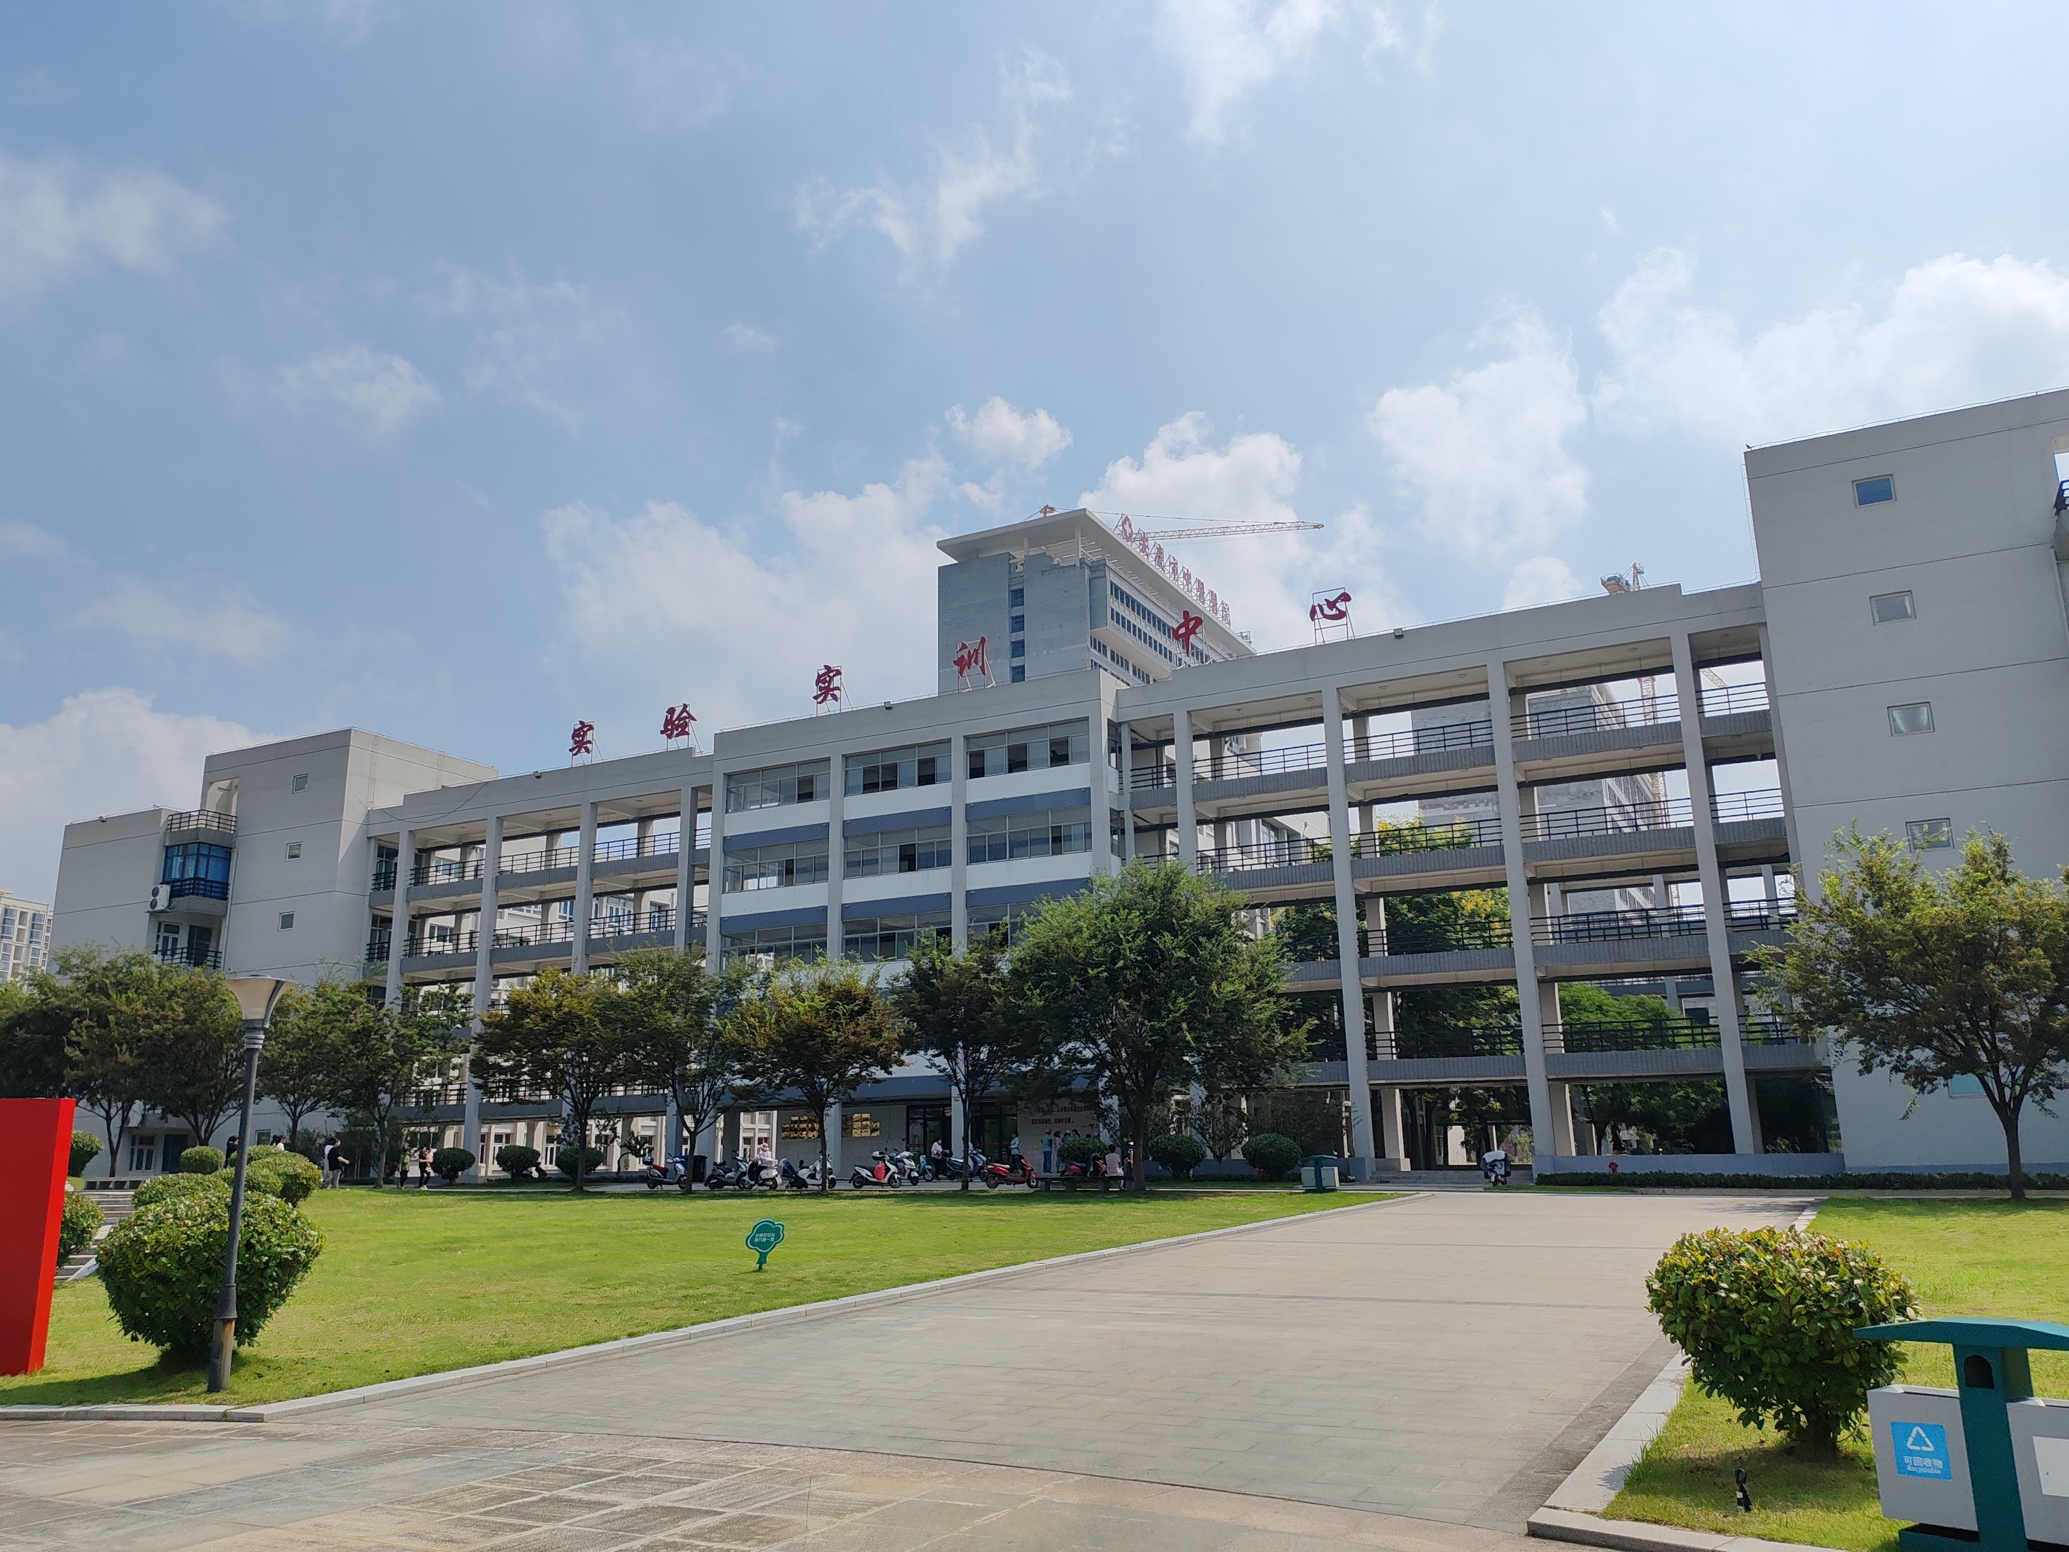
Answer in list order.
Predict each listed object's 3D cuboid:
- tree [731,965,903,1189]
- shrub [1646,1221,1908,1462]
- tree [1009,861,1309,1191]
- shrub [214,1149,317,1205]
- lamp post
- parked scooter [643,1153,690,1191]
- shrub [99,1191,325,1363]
[{"bbox_3d":[-6.978,9.574,51.604,5.600,7.200,5.300,1,-14,-8],"label":"tree"},{"bbox_3d":[4.184,3.152,9.043,1.370,1.150,1.350,-7,-15,23],"label":"shrub"},{"bbox_3d":[3.585,7.180,46.781,8.600,9.400,8.000,-2,-14,4],"label":"tree"},{"bbox_3d":[-19.318,10.217,40.993,2.200,1.500,2.100,6,-15,-24],"label":"shrub"},{"bbox_3d":[-6.671,3.394,13.569,0.510,3.320,0.510,6,-16,-25],"label":"lamp post"},{"bbox_3d":[-12.612,13.573,55.347,1.750,1.180,0.700,-3,-14,9],"label":"parked scooter"},{"bbox_3d":[-7.659,4.681,15.037,1.900,1.480,1.870,6,-16,-25],"label":"shrub"}]

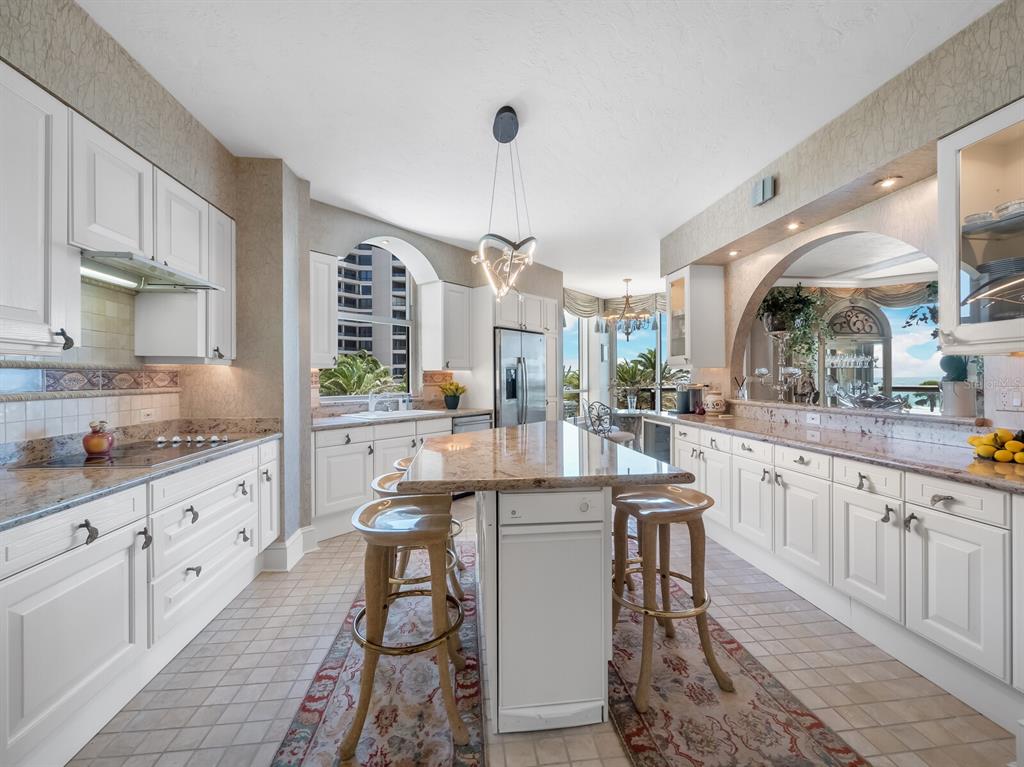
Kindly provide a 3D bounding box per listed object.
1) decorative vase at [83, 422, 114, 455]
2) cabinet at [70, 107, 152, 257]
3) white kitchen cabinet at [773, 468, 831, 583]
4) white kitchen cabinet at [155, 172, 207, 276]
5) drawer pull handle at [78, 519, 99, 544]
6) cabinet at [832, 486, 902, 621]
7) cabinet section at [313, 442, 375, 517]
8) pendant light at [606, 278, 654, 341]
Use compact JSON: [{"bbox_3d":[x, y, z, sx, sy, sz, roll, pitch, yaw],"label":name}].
[{"bbox_3d":[-2.114,0.283,2.116,0.110,0.165,0.110,0,0,-7],"label":"decorative vase"},{"bbox_3d":[-2.022,-0.850,1.902,0.370,0.561,0.463,0,0,-7],"label":"cabinet"},{"bbox_3d":[1.936,0.804,2.460,0.500,0.553,0.420,0,0,-7],"label":"white kitchen cabinet"},{"bbox_3d":[-1.960,-0.850,2.231,0.360,0.458,0.430,0,0,-7],"label":"white kitchen cabinet"},{"bbox_3d":[-1.460,0.503,1.428,0.035,0.090,0.045,0,0,-7],"label":"drawer pull handle"},{"bbox_3d":[1.983,0.807,2.063,0.500,0.553,0.362,0,0,-7],"label":"cabinet"},{"bbox_3d":[-1.530,0.748,3.494,0.500,0.510,0.480,0,1,38],"label":"cabinet section"},{"bbox_3d":[1.837,-1.135,6.525,0.757,0.977,0.757,0,0,-7],"label":"pendant light"}]

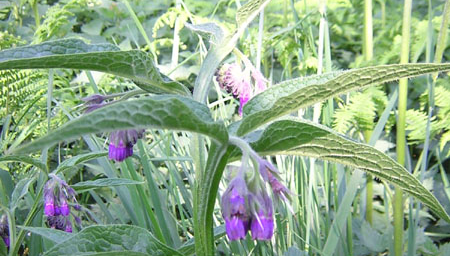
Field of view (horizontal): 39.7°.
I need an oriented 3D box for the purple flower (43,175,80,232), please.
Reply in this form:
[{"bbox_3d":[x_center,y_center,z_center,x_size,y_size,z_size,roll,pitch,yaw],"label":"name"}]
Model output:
[{"bbox_3d":[-0.162,0.075,0.620,0.037,0.057,0.034,0,9,0],"label":"purple flower"}]

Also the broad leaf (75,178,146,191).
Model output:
[{"bbox_3d":[-0.119,0.058,0.640,0.076,0.012,0.028,0,9,2],"label":"broad leaf"}]

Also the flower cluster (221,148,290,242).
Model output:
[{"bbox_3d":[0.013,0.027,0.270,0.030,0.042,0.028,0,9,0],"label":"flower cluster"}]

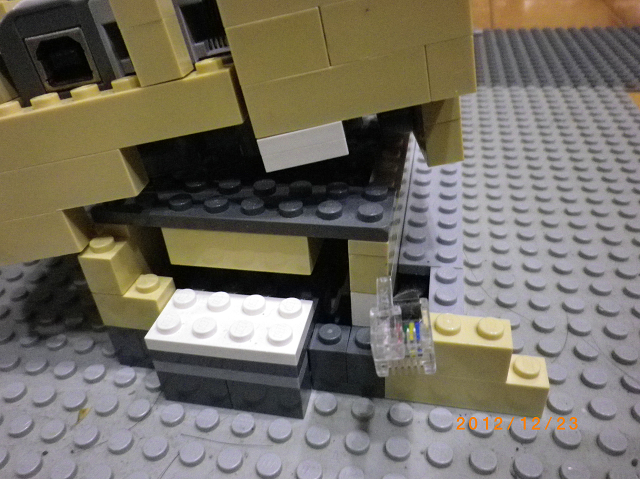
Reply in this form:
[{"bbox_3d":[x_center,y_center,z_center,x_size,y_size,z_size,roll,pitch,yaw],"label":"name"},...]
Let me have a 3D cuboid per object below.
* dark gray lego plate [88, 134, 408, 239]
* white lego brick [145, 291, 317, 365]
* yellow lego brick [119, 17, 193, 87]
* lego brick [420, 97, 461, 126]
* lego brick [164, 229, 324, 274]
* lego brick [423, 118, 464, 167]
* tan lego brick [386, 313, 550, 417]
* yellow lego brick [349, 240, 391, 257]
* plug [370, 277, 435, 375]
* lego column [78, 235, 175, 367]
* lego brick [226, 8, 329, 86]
[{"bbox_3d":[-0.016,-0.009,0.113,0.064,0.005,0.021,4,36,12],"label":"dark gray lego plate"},{"bbox_3d":[-0.019,0.018,0.110,0.032,0.005,0.016,4,34,11],"label":"white lego brick"},{"bbox_3d":[-0.028,-0.034,0.092,0.008,0.010,0.009,-10,27,6],"label":"yellow lego brick"},{"bbox_3d":[0.026,-0.032,0.116,0.008,0.010,0.010,-10,27,8],"label":"lego brick"},{"bbox_3d":[-0.016,-0.002,0.115,0.032,0.010,0.016,4,36,12],"label":"lego brick"},{"bbox_3d":[0.028,-0.024,0.120,0.008,0.010,0.010,-10,27,8],"label":"lego brick"},{"bbox_3d":[0.030,0.025,0.106,0.032,0.021,0.008,4,36,12],"label":"tan lego brick"},{"bbox_3d":[0.011,-0.001,0.105,0.008,0.003,0.010,4,36,12],"label":"yellow lego brick"},{"bbox_3d":[0.013,0.014,0.084,0.010,0.008,0.014,-7,60,8],"label":"plug"},{"bbox_3d":[-0.041,0.015,0.118,0.016,0.034,0.008,4,36,12],"label":"lego column"},{"bbox_3d":[-0.007,-0.035,0.092,0.016,0.010,0.008,-10,24,9],"label":"lego brick"}]

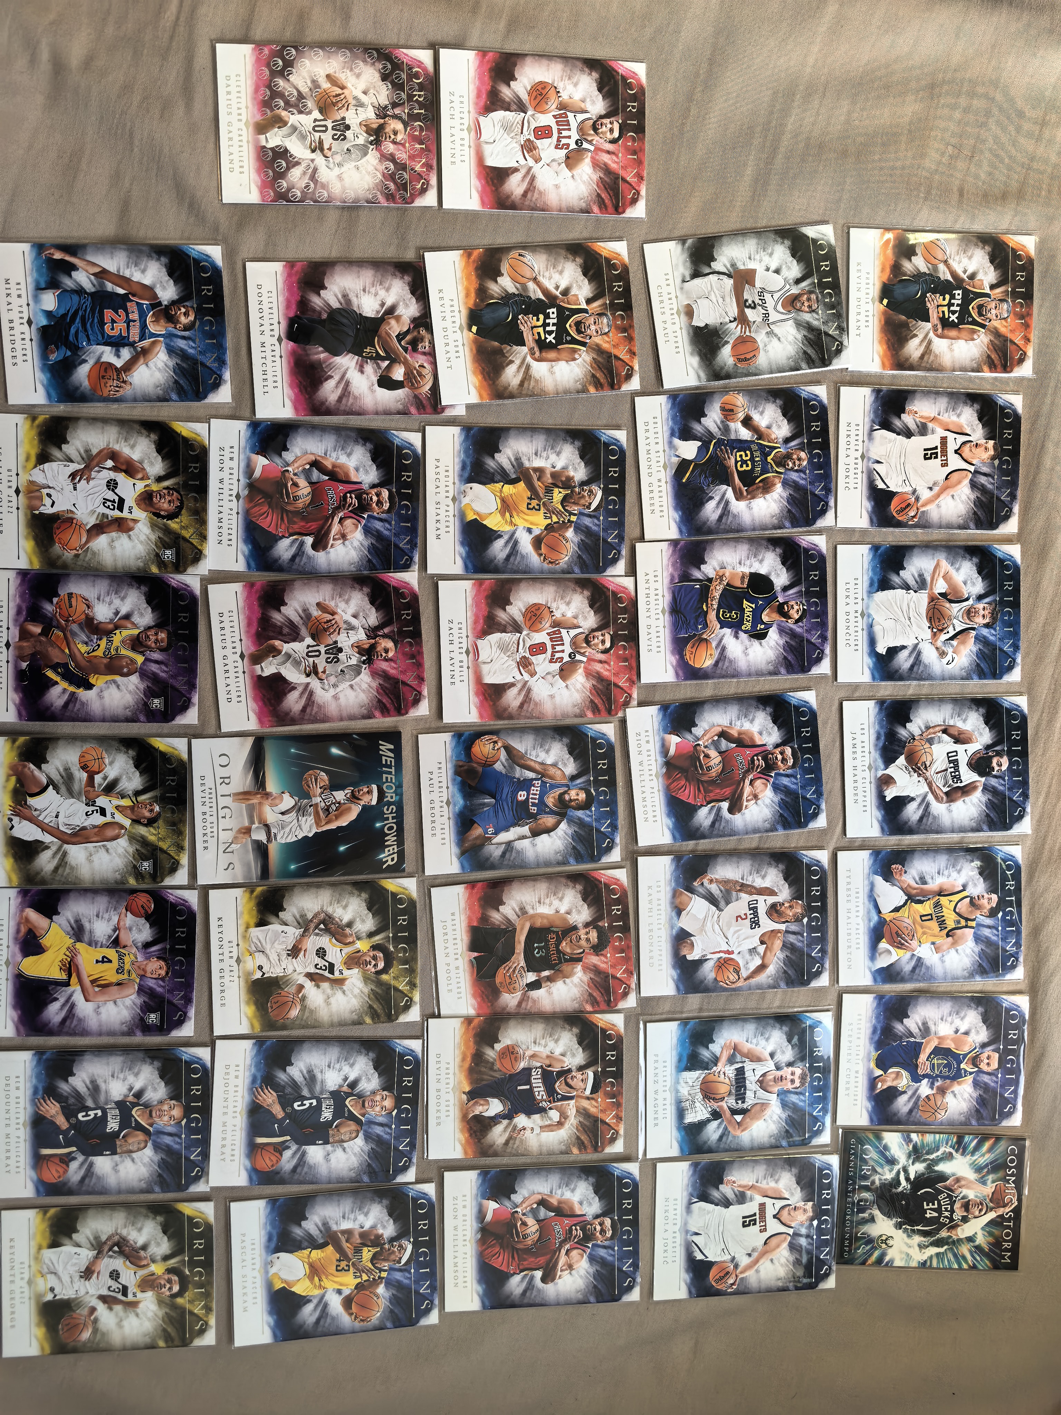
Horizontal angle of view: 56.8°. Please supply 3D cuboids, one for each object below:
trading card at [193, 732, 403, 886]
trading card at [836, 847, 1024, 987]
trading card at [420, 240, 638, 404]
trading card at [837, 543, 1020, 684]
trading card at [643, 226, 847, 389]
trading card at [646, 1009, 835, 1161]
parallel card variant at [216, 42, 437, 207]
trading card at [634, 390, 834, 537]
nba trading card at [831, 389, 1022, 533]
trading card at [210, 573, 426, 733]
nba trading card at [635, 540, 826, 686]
[{"bbox_3d":[-0.101,0.043,0.428,0.089,0.001,0.064,-2,93,-7],"label":"trading card"},{"bbox_3d":[0.188,0.098,0.460,0.089,0.001,0.064,-1,91,-4],"label":"trading card"},{"bbox_3d":[0.002,-0.168,0.429,0.089,0.001,0.064,-7,94,-6],"label":"trading card"},{"bbox_3d":[0.186,-0.044,0.458,0.089,0.001,0.064,-1,92,-5],"label":"trading card"},{"bbox_3d":[0.098,-0.180,0.441,0.089,0.001,0.064,-9,94,-7],"label":"trading card"},{"bbox_3d":[0.098,0.176,0.457,0.089,0.001,0.064,-1,93,-7],"label":"trading card"},{"bbox_3d":[-0.084,-0.243,0.410,0.089,0.001,0.064,-2,93,-5],"label":"parallel card variant"},{"bbox_3d":[0.093,-0.111,0.443,0.089,0.001,0.064,-5,93,-7],"label":"trading card"},{"bbox_3d":[0.185,-0.114,0.452,0.089,0.001,0.064,0,92,-7],"label":"nba trading card"},{"bbox_3d":[-0.091,-0.025,0.427,0.089,0.001,0.064,-5,93,-7],"label":"trading card"},{"bbox_3d":[0.093,-0.045,0.447,0.089,0.001,0.064,-3,93,-7],"label":"nba trading card"}]

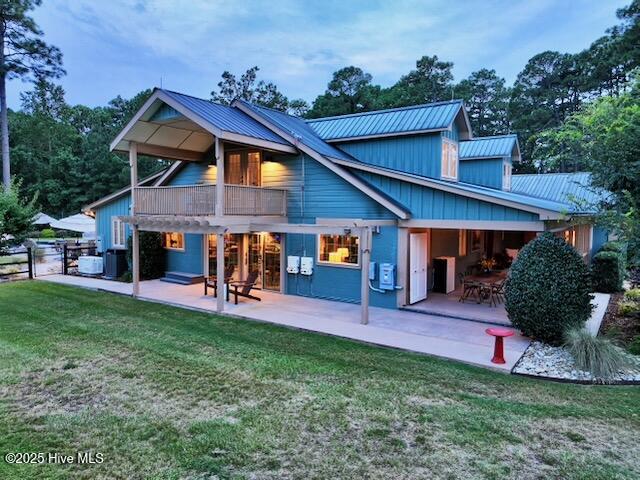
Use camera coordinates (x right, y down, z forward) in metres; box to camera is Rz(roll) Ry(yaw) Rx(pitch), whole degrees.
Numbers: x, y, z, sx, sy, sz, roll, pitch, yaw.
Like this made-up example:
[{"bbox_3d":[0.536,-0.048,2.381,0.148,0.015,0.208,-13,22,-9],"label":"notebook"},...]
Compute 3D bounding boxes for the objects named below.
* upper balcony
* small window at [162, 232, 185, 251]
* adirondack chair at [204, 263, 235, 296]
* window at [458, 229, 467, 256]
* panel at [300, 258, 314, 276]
[{"bbox_3d":[-3.492,-1.171,14.415,4.050,0.980,3.120,3,4,35],"label":"upper balcony"},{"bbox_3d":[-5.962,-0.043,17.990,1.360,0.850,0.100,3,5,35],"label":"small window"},{"bbox_3d":[-3.186,1.306,14.358,0.880,0.940,0.750,-3,5,-44],"label":"adirondack chair"},{"bbox_3d":[5.443,0.074,16.904,0.100,1.100,0.900,3,4,35],"label":"window"},{"bbox_3d":[-0.401,0.838,14.206,0.400,0.600,0.200,3,4,35],"label":"panel"}]

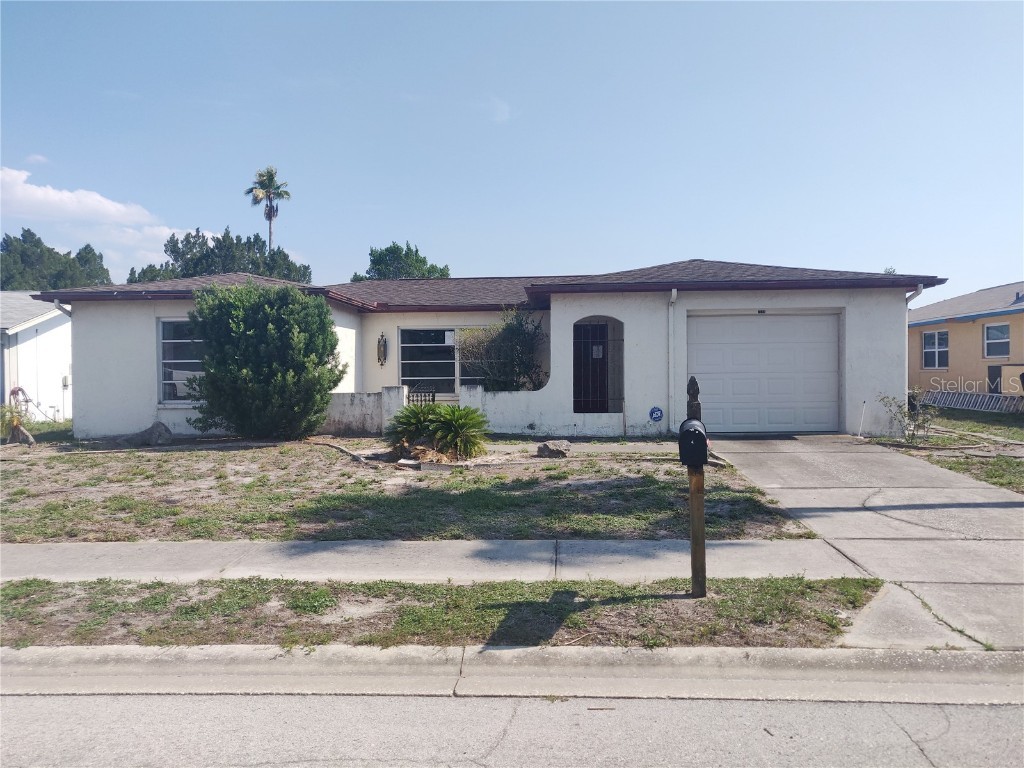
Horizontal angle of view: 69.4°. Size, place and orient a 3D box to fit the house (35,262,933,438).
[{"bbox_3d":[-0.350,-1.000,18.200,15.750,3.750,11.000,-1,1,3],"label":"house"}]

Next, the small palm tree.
[{"bbox_3d":[-14.800,-6.300,45.100,2.800,13.800,2.800,-1,1,0],"label":"small palm tree"}]

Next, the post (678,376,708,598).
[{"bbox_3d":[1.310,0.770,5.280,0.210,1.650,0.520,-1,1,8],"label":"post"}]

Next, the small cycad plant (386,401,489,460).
[{"bbox_3d":[-1.160,0.720,11.600,1.550,0.840,1.250,-1,1,3],"label":"small cycad plant"}]

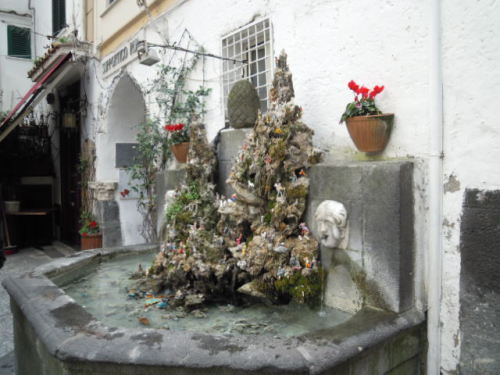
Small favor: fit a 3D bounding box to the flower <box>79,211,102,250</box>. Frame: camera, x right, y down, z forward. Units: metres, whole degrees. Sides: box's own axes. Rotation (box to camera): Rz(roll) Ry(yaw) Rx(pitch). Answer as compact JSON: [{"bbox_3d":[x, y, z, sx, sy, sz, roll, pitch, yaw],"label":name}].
[{"bbox_3d":[-2.640,0.770,6.700,0.370,0.750,0.370,-1,2,-40],"label":"flower"}]

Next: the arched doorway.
[{"bbox_3d":[-1.800,-0.190,6.150,0.400,2.850,1.800,-1,2,-40],"label":"arched doorway"}]

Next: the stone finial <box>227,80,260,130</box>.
[{"bbox_3d":[-0.047,-0.716,3.490,0.280,0.420,0.280,0,1,0],"label":"stone finial"}]

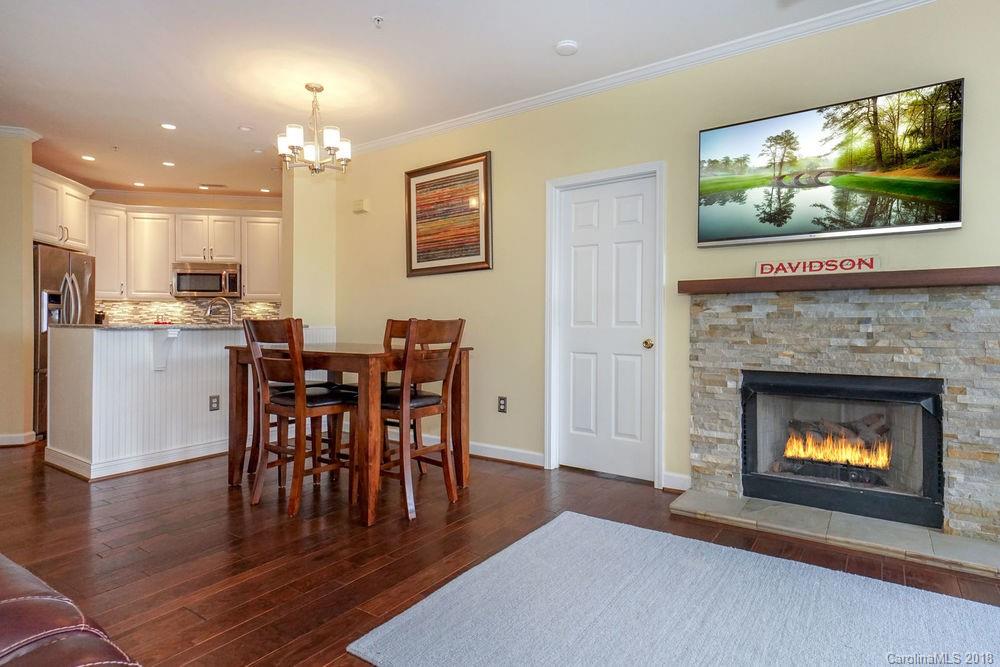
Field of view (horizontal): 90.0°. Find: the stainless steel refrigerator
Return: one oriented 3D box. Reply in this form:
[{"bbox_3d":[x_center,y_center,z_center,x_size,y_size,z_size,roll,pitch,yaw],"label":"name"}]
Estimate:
[{"bbox_3d":[-4.551,0.088,4.860,0.740,1.785,0.880,0,1,-11],"label":"stainless steel refrigerator"}]

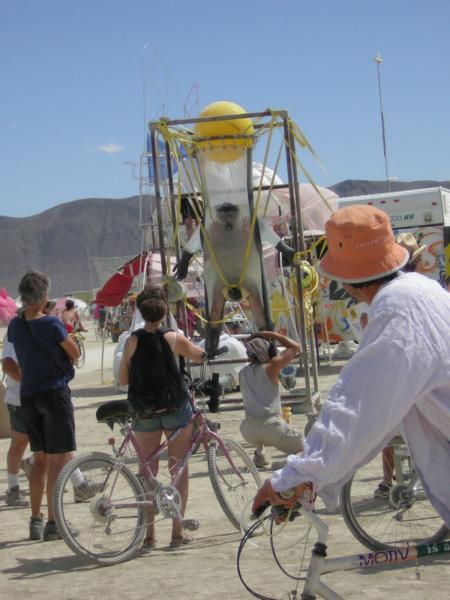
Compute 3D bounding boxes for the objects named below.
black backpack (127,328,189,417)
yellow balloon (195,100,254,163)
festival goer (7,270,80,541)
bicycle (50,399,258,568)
[{"bbox_3d":[-0.409,0.439,11.340,0.330,0.520,0.220,-4,0,16],"label":"black backpack"},{"bbox_3d":[-0.005,-1.674,18.600,0.600,0.600,0.600,-4,0,0],"label":"yellow balloon"},{"bbox_3d":[-1.204,0.693,12.350,0.480,1.740,0.370,-4,0,28],"label":"festival goer"},{"bbox_3d":[-0.358,1.012,11.220,1.700,1.020,0.560,-4,-12,-42],"label":"bicycle"}]

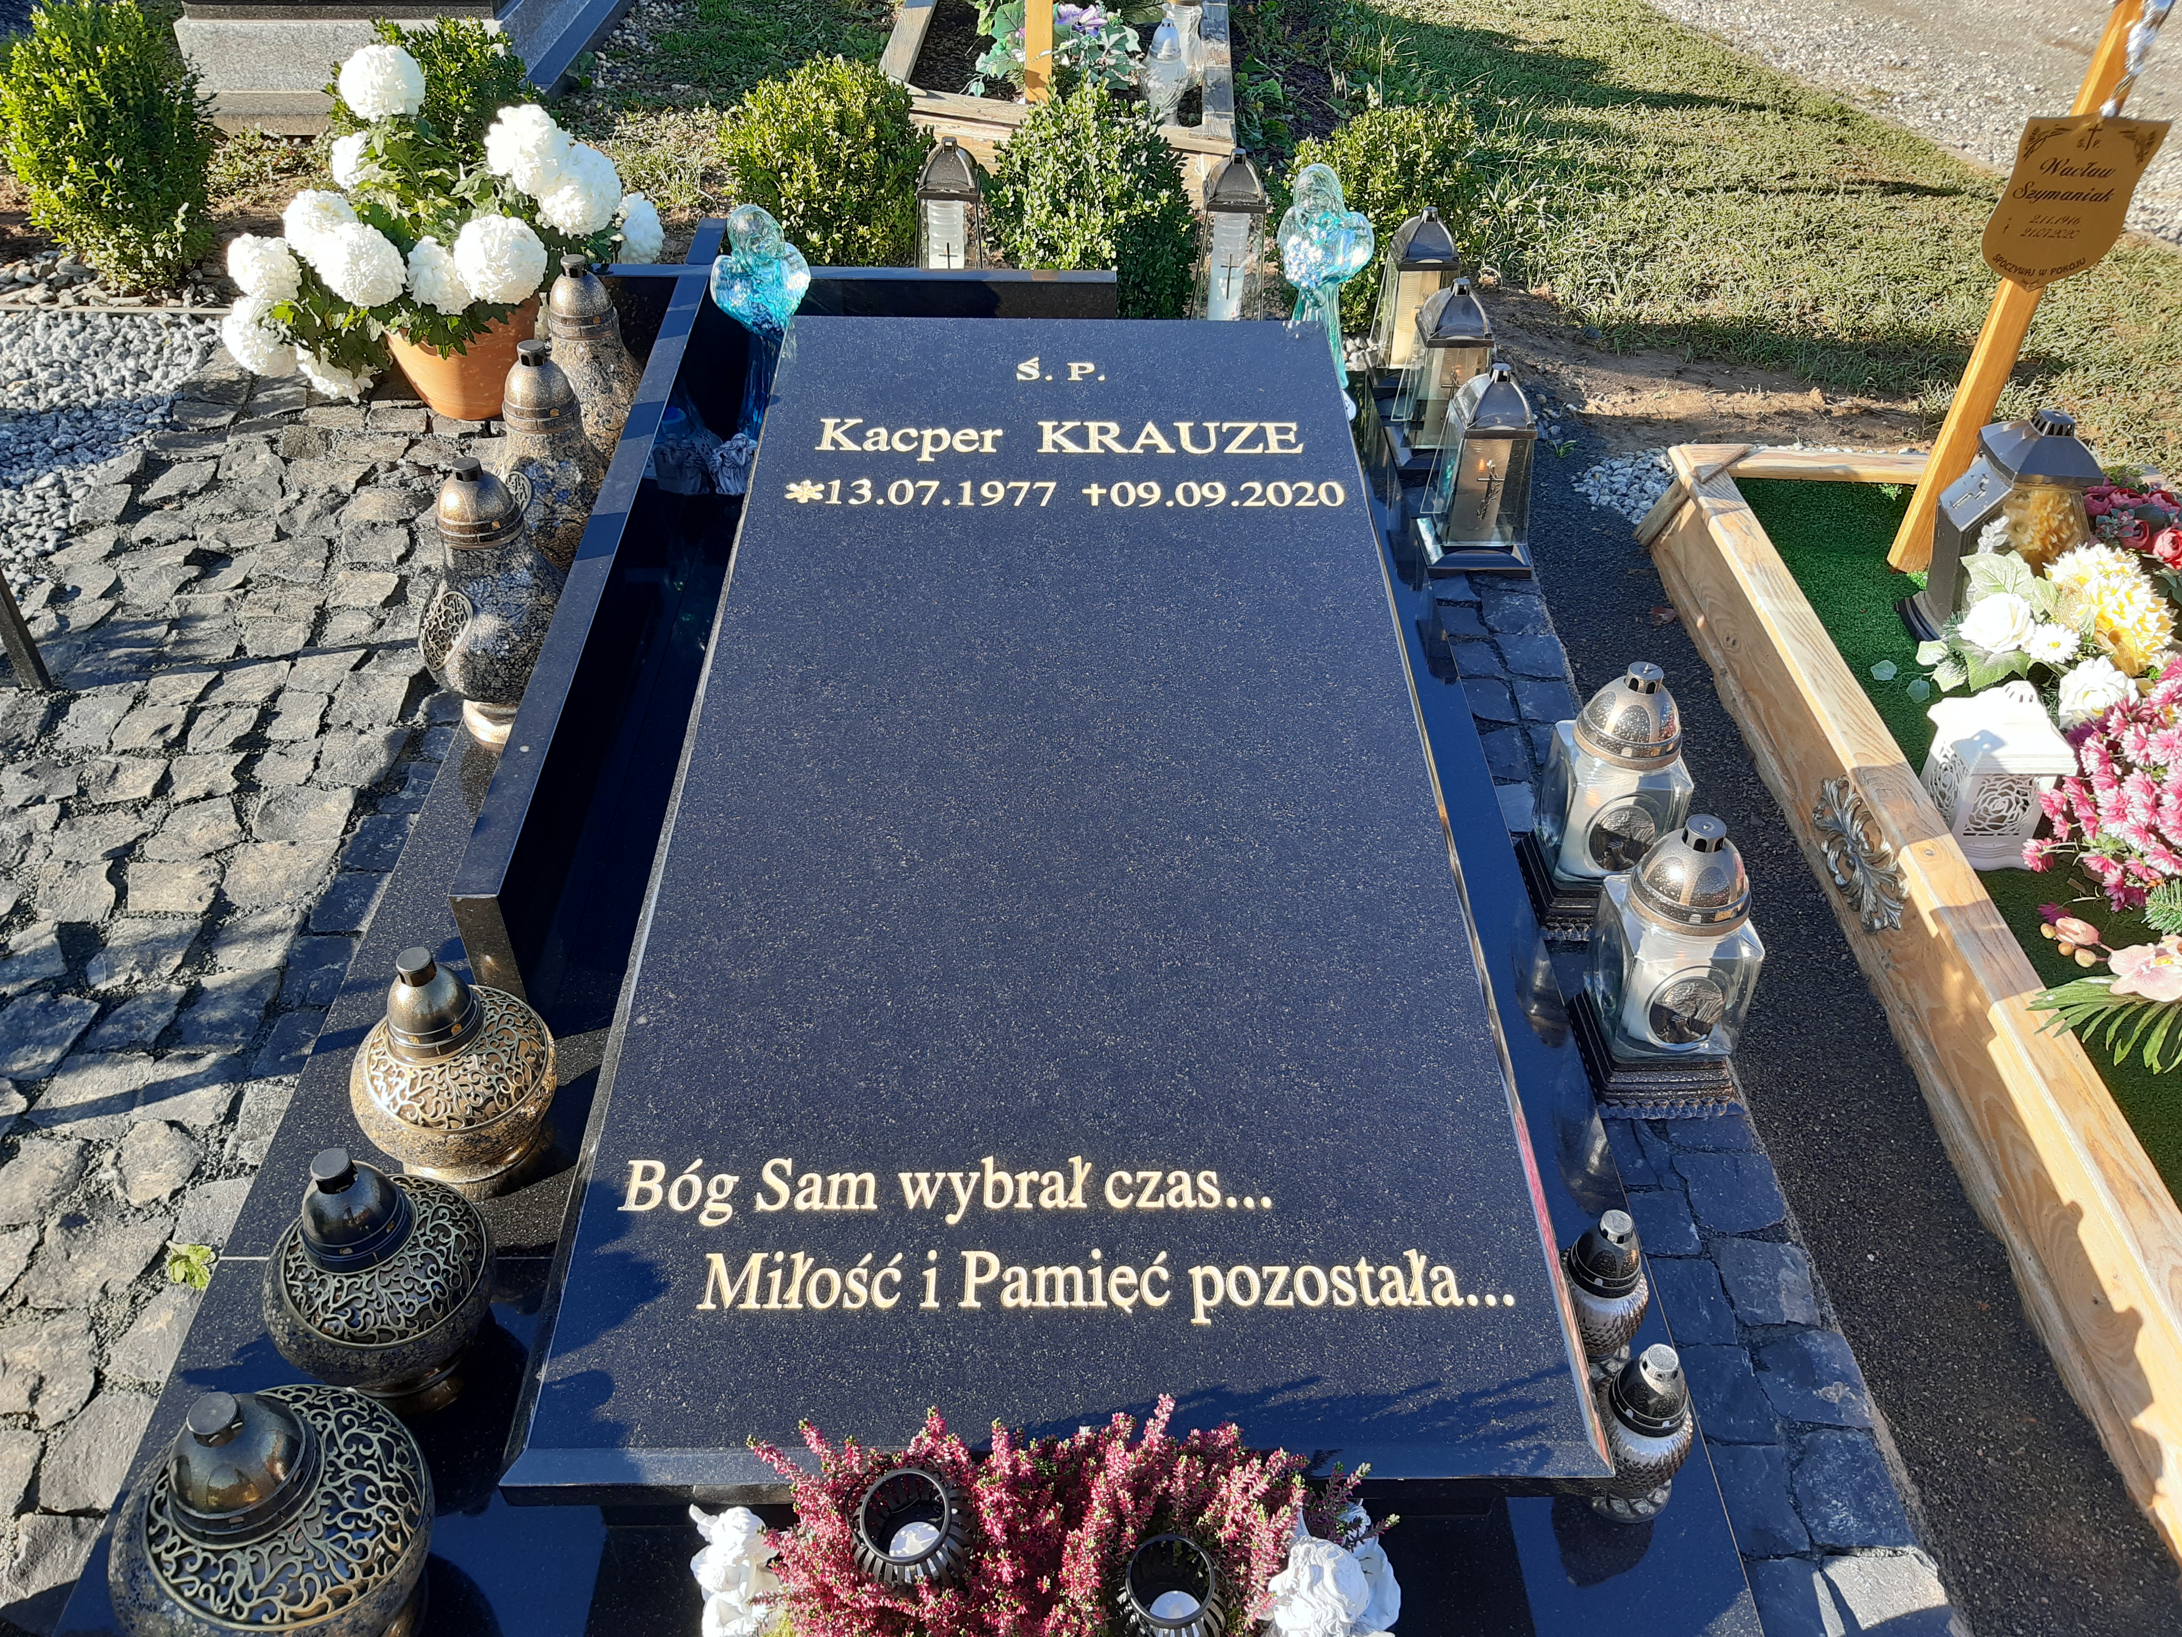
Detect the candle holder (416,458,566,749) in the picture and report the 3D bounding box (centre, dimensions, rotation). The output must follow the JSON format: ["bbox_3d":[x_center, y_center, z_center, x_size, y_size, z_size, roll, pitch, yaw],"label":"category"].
[{"bbox_3d":[-0.751,-0.276,2.051,0.198,0.366,0.198,-1,39,0],"label":"candle holder"}]

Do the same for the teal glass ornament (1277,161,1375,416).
[{"bbox_3d":[0.373,-0.871,2.724,0.155,0.414,0.120,-1,39,0],"label":"teal glass ornament"}]

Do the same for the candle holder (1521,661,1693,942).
[{"bbox_3d":[0.626,-0.028,1.928,0.163,0.323,0.163,0,40,-1],"label":"candle holder"}]

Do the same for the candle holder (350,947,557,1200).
[{"bbox_3d":[-0.629,0.222,1.622,0.204,0.251,0.204,0,40,-1],"label":"candle holder"}]

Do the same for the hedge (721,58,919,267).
[{"bbox_3d":[-0.489,-1.180,3.102,0.380,0.440,0.380,-1,39,0],"label":"hedge"}]

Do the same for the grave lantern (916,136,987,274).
[{"bbox_3d":[-0.248,-1.072,3.006,0.155,0.335,0.155,-1,39,0],"label":"grave lantern"}]

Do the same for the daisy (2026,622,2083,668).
[{"bbox_3d":[1.319,-0.239,2.249,0.077,0.024,0.077,-6,66,4],"label":"daisy"}]

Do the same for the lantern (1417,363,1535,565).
[{"bbox_3d":[0.590,-0.528,2.433,0.153,0.301,0.153,0,39,0],"label":"lantern"}]

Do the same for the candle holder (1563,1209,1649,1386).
[{"bbox_3d":[0.461,0.417,1.478,0.086,0.176,0.086,0,40,-1],"label":"candle holder"}]

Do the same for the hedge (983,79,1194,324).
[{"bbox_3d":[-0.007,-1.242,3.278,0.412,0.436,0.392,0,40,-1],"label":"hedge"}]

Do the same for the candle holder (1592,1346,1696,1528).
[{"bbox_3d":[0.462,0.503,1.375,0.086,0.176,0.086,0,40,-1],"label":"candle holder"}]

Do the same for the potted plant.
[{"bbox_3d":[-1.098,-0.965,2.753,0.690,0.560,0.600,-1,39,0],"label":"potted plant"}]

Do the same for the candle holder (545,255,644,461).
[{"bbox_3d":[-0.759,-0.678,2.530,0.198,0.366,0.198,-1,39,0],"label":"candle holder"}]

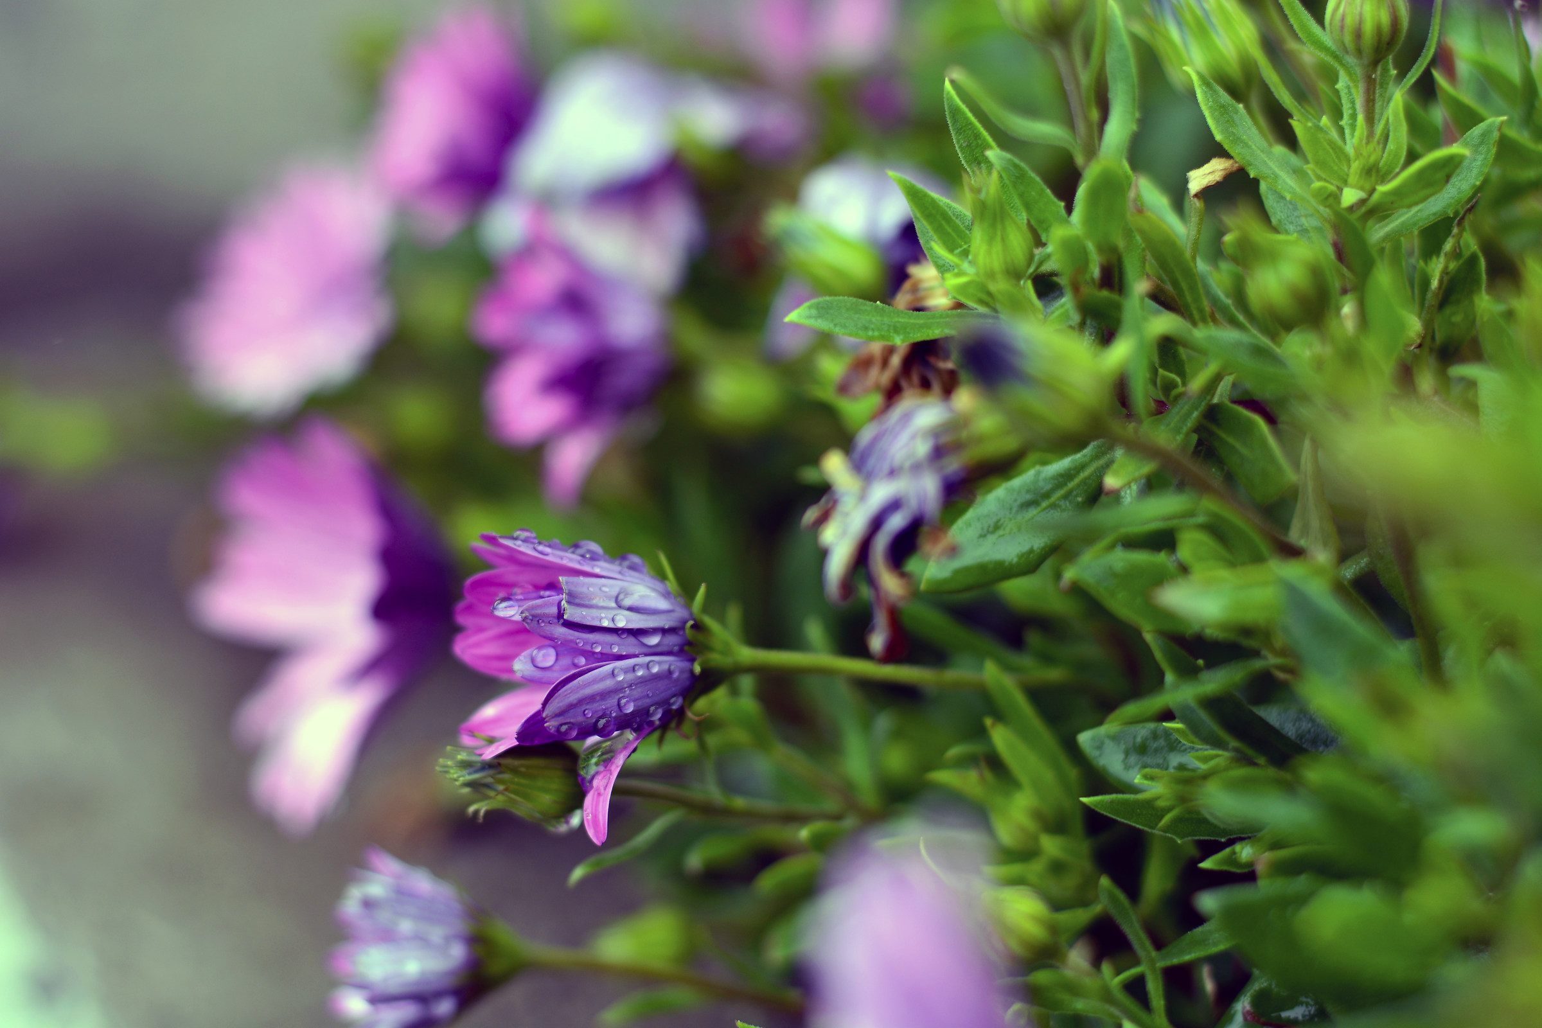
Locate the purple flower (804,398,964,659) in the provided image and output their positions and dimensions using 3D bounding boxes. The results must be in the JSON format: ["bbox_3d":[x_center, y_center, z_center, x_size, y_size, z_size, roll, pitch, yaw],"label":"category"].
[{"bbox_3d":[0.015,0.002,0.412,0.019,0.031,0.020,-7,19,-20],"label":"purple flower"}]

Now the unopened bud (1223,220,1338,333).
[{"bbox_3d":[0.060,-0.028,0.380,0.013,0.013,0.013,-29,24,0],"label":"unopened bud"}]

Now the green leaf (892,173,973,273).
[{"bbox_3d":[0.021,-0.038,0.421,0.004,0.018,0.008,-39,1,-45],"label":"green leaf"}]

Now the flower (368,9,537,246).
[{"bbox_3d":[-0.057,-0.069,0.570,0.026,0.040,0.038,-5,16,-18],"label":"flower"}]

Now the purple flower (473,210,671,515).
[{"bbox_3d":[-0.029,-0.022,0.455,0.023,0.038,0.034,-9,20,-26],"label":"purple flower"}]

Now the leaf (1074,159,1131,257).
[{"bbox_3d":[0.041,-0.038,0.395,0.007,0.012,0.005,0,18,0],"label":"leaf"}]

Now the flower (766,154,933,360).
[{"bbox_3d":[0.013,-0.040,0.500,0.025,0.034,0.034,-6,16,-22],"label":"flower"}]

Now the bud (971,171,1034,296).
[{"bbox_3d":[0.030,-0.037,0.420,0.008,0.016,0.008,-10,7,-1],"label":"bud"}]

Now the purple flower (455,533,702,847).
[{"bbox_3d":[-0.026,0.022,0.420,0.032,0.040,0.034,-2,15,-6],"label":"purple flower"}]

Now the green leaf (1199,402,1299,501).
[{"bbox_3d":[0.062,-0.008,0.415,0.009,0.015,0.005,-43,14,0],"label":"green leaf"}]

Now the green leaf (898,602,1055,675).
[{"bbox_3d":[0.028,0.017,0.440,0.021,0.005,0.006,23,12,-10],"label":"green leaf"}]

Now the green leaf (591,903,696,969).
[{"bbox_3d":[-0.018,0.058,0.445,0.015,0.009,0.007,-2,18,-5],"label":"green leaf"}]

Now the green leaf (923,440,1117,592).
[{"bbox_3d":[0.033,0.000,0.430,0.031,0.004,0.012,-36,46,-6],"label":"green leaf"}]

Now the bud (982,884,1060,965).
[{"bbox_3d":[0.034,0.055,0.430,0.009,0.011,0.009,-40,20,0],"label":"bud"}]

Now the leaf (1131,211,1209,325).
[{"bbox_3d":[0.050,-0.031,0.402,0.005,0.017,0.005,-36,14,0],"label":"leaf"}]

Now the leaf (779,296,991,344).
[{"bbox_3d":[0.016,-0.026,0.420,0.028,0.004,0.008,-3,31,-5],"label":"leaf"}]

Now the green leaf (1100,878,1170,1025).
[{"bbox_3d":[0.046,0.056,0.410,0.004,0.020,0.005,-19,12,17],"label":"green leaf"}]

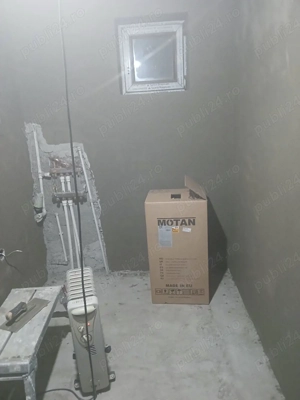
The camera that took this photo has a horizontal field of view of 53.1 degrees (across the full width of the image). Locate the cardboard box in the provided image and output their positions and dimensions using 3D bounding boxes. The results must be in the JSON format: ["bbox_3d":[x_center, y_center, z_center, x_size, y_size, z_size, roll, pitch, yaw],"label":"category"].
[{"bbox_3d":[0.234,0.361,2.499,0.455,0.888,0.382,-2,15,6],"label":"cardboard box"}]

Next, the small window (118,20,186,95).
[{"bbox_3d":[0.023,-1.177,2.515,0.531,0.527,0.080,-3,15,4],"label":"small window"}]

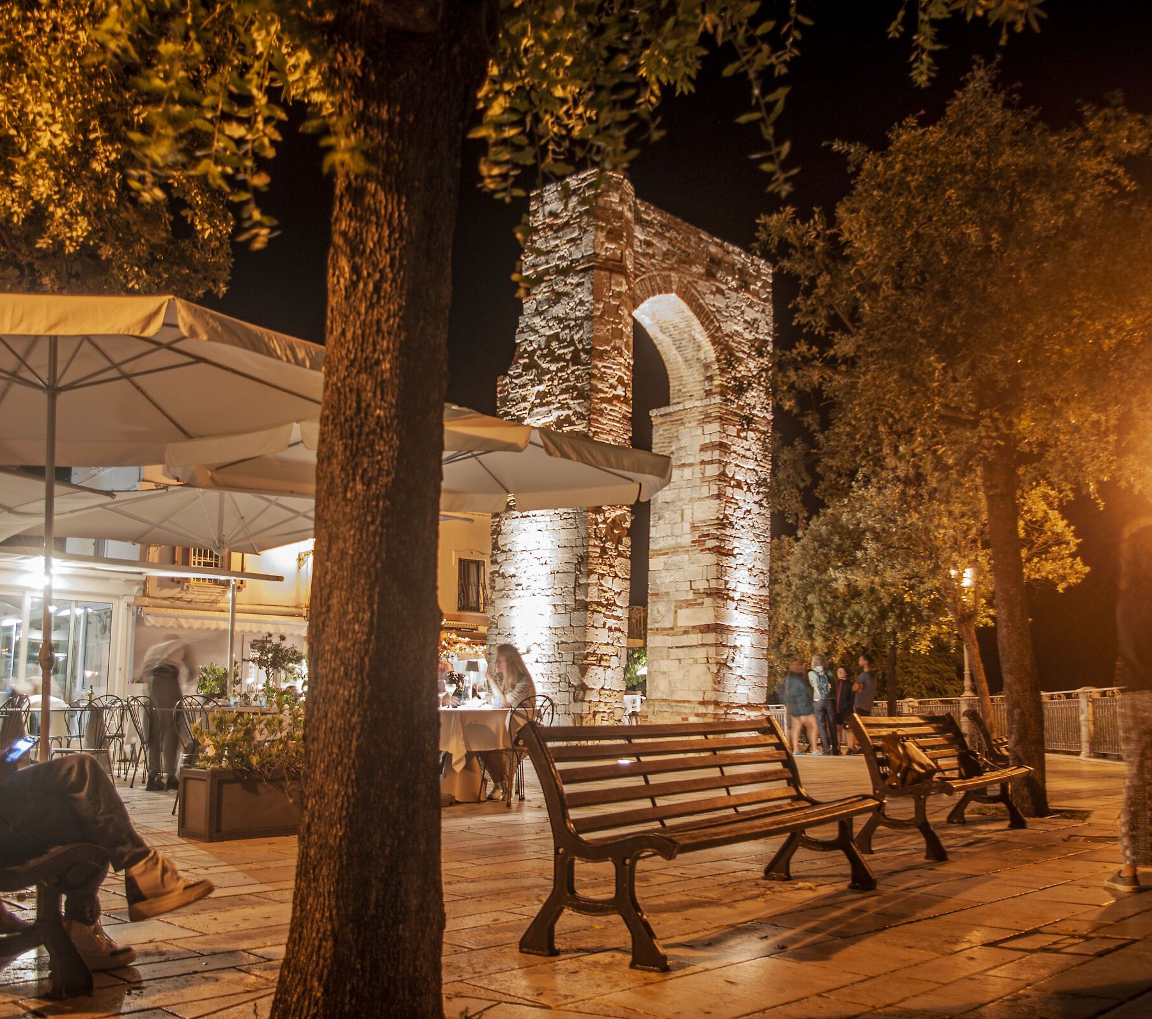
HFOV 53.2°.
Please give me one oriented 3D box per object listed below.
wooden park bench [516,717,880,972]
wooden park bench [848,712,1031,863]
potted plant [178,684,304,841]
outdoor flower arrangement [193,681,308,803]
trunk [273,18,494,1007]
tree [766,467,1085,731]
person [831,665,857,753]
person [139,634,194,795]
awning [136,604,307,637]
[{"bbox_3d":[0.607,1.261,4.731,0.660,0.800,2.020,-7,-12,33],"label":"wooden park bench"},{"bbox_3d":[2.300,1.642,7.107,0.640,0.780,1.930,-6,-11,32],"label":"wooden park bench"},{"bbox_3d":[-1.986,1.616,7.469,1.000,0.950,0.480,8,-12,-40],"label":"potted plant"},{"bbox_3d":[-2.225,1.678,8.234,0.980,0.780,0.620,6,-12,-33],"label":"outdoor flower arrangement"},{"bbox_3d":[-0.521,-0.115,3.308,0.560,3.050,0.500,-1,-10,0],"label":"trunk"},{"bbox_3d":[5.832,1.588,18.794,5.000,4.850,4.600,-1,-10,0],"label":"tree"},{"bbox_3d":[4.775,3.552,20.400,0.450,1.540,0.320,-2,-10,10],"label":"person"},{"bbox_3d":[-3.994,1.987,11.277,0.500,1.470,0.650,-4,-10,22],"label":"person"},{"bbox_3d":[-5.343,1.642,17.400,0.750,0.450,2.750,-9,-13,41],"label":"awning"}]

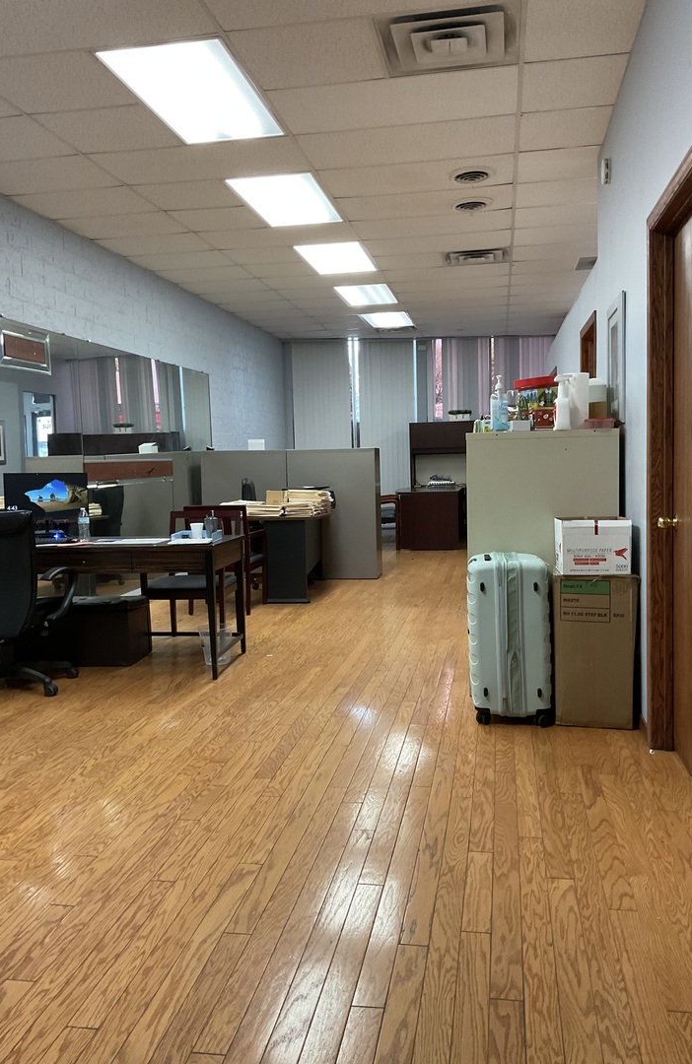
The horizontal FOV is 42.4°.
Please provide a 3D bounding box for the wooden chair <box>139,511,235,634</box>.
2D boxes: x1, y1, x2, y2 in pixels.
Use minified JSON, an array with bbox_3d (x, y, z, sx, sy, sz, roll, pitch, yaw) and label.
[{"bbox_3d":[-1.020,0.317,6.000,0.540,0.880,0.600,-1,5,10],"label":"wooden chair"}]

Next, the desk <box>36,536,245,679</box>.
[{"bbox_3d":[-1.443,0.432,5.455,1.550,0.745,0.710,-1,5,10],"label":"desk"}]

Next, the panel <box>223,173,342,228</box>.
[{"bbox_3d":[-0.395,-2.295,6.213,0.575,0.050,1.180,-1,5,10],"label":"panel"}]

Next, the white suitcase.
[{"bbox_3d":[0.767,0.483,4.189,0.365,0.745,0.490,-1,5,10],"label":"white suitcase"}]

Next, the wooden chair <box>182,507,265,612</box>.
[{"bbox_3d":[-0.981,0.207,7.389,0.540,0.880,0.610,-1,5,10],"label":"wooden chair"}]

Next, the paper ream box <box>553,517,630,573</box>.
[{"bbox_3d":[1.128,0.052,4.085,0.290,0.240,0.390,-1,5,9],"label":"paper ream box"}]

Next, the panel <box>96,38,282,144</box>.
[{"bbox_3d":[-0.711,-2.170,4.409,0.590,0.060,1.190,-1,5,10],"label":"panel"}]

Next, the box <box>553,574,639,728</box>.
[{"bbox_3d":[1.116,0.509,4.075,0.350,0.670,0.400,-1,5,10],"label":"box"}]

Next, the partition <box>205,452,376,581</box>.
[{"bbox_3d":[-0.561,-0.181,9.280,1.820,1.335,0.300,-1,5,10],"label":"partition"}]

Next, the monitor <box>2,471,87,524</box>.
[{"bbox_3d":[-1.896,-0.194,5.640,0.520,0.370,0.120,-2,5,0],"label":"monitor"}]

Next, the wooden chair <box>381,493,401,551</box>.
[{"bbox_3d":[0.445,-0.190,12.064,0.600,0.820,0.600,-1,5,10],"label":"wooden chair"}]

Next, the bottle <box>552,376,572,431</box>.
[{"bbox_3d":[1.068,-0.636,4.385,0.100,0.275,0.070,-1,5,10],"label":"bottle"}]

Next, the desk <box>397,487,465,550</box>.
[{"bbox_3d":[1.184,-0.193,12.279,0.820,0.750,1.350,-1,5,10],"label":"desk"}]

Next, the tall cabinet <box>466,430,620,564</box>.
[{"bbox_3d":[1.010,0.149,4.623,0.730,1.324,0.450,-1,5,10],"label":"tall cabinet"}]

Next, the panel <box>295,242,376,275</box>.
[{"bbox_3d":[-0.067,-2.449,8.012,0.575,0.050,1.180,-1,5,10],"label":"panel"}]

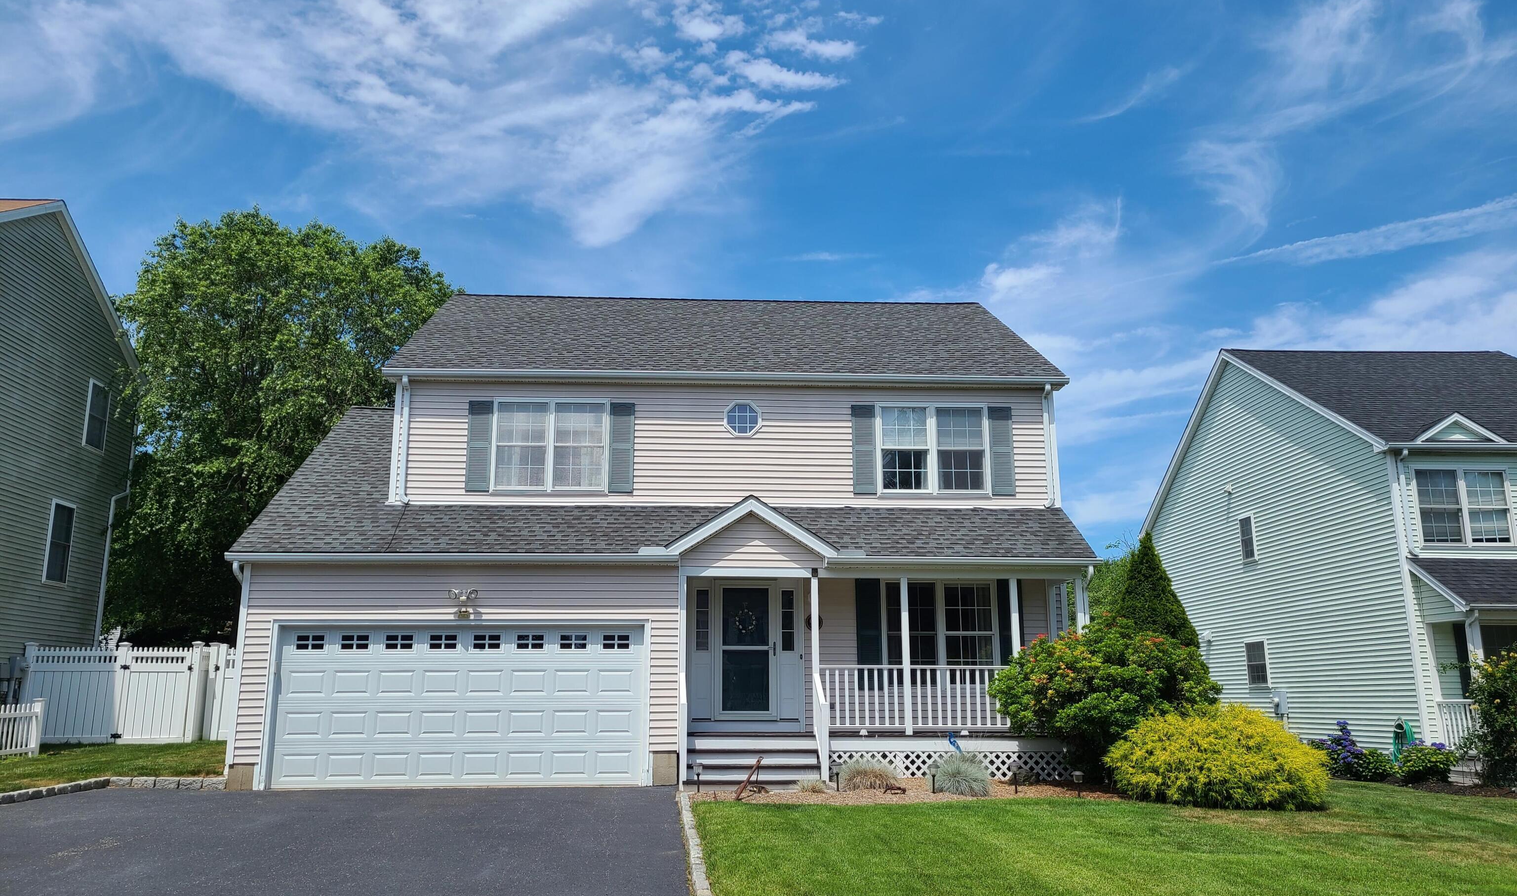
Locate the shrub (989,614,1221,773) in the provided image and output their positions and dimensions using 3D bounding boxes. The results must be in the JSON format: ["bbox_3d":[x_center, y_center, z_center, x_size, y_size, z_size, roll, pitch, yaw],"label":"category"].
[{"bbox_3d":[4.677,3.378,15.357,3.050,2.251,2.650,1,-13,-4],"label":"shrub"}]

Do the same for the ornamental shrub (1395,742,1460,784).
[{"bbox_3d":[10.831,5.119,18.444,0.920,0.680,0.900,1,-13,-4],"label":"ornamental shrub"}]

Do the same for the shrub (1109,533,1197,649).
[{"bbox_3d":[6.373,3.262,18.368,2.000,3.823,2.000,1,-13,-4],"label":"shrub"}]

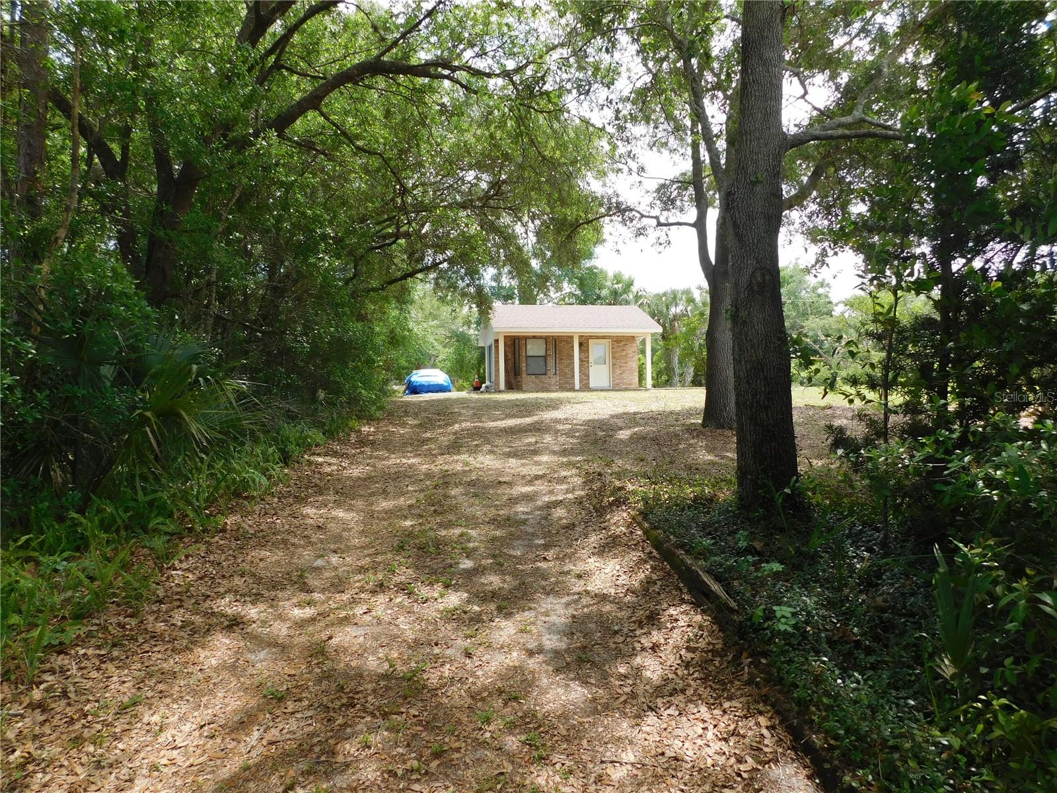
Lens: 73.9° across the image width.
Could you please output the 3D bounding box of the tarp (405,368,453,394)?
[{"bbox_3d":[-5.050,-0.710,35.400,2.000,1.380,4.600,-1,0,-11],"label":"tarp"}]

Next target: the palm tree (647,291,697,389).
[{"bbox_3d":[8.300,-3.370,40.700,2.950,5.800,2.950,-1,0,0],"label":"palm tree"}]

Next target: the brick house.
[{"bbox_3d":[1.540,-2.200,32.000,7.000,3.880,7.100,-1,0,-9],"label":"brick house"}]

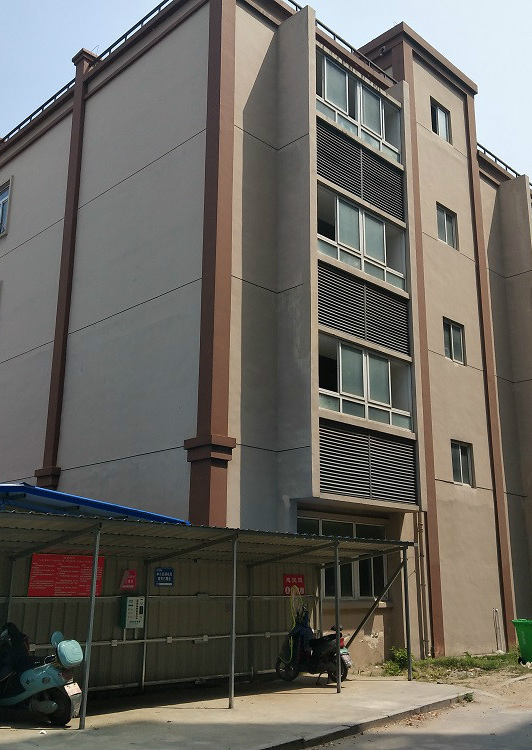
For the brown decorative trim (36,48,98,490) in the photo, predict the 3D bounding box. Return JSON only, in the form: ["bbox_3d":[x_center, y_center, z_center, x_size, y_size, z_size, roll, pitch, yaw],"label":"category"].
[{"bbox_3d":[-5.188,-2.230,19.690,0.420,14.500,0.650,15,-22,-43],"label":"brown decorative trim"}]

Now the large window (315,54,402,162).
[{"bbox_3d":[2.315,-6.569,18.588,3.420,1.780,0.150,15,-22,-43],"label":"large window"}]

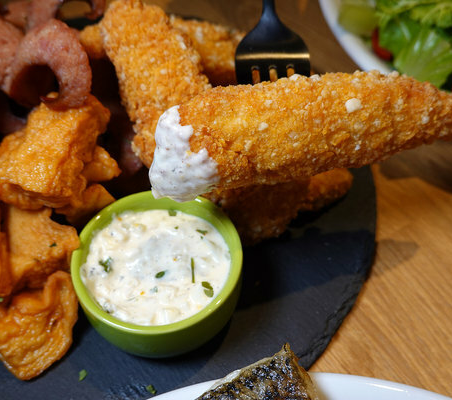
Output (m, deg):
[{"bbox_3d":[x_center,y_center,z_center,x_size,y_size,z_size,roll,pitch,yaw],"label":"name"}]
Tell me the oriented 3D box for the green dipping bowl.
[{"bbox_3d":[-0.029,0.037,0.282,0.073,0.041,0.073,0,53,0],"label":"green dipping bowl"}]

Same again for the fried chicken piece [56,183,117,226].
[{"bbox_3d":[-0.071,0.001,0.304,0.030,0.027,0.034,-24,57,-17],"label":"fried chicken piece"}]

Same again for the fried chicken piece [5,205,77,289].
[{"bbox_3d":[-0.086,0.022,0.286,0.036,0.034,0.038,26,57,17],"label":"fried chicken piece"}]

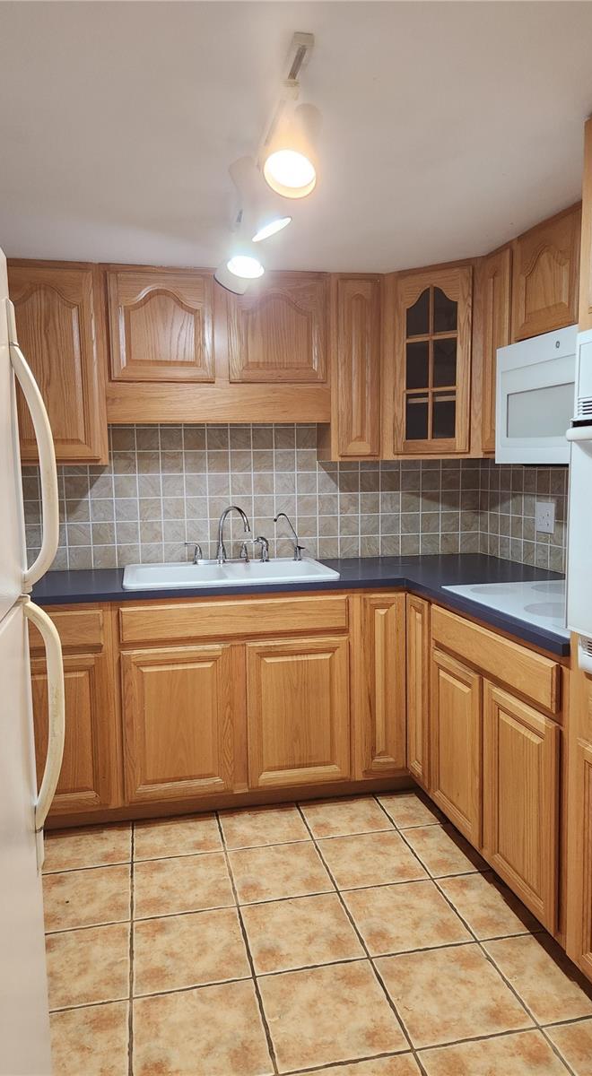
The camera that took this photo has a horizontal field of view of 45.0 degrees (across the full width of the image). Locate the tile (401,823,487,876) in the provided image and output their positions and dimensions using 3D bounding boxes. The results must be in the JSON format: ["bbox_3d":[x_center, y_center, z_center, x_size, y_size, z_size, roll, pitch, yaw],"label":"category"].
[{"bbox_3d":[0.492,1.080,2.470,0.168,0.010,0.303,-2,6,-12],"label":"tile"}]

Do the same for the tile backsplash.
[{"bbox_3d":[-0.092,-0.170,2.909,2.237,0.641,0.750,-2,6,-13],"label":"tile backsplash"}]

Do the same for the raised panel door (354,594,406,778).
[{"bbox_3d":[0.347,0.578,2.841,0.191,0.724,0.021,-2,6,-12],"label":"raised panel door"}]

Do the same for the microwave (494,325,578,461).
[{"bbox_3d":[0.982,-0.432,2.184,0.397,0.405,0.758,-2,6,-12],"label":"microwave"}]

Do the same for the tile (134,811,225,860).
[{"bbox_3d":[-0.434,1.097,2.626,0.307,0.010,0.297,-2,6,-12],"label":"tile"}]

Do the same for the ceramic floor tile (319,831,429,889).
[{"bbox_3d":[0.258,1.115,2.473,0.307,0.011,0.307,-2,6,-12],"label":"ceramic floor tile"}]

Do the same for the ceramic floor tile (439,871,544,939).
[{"bbox_3d":[0.590,1.135,2.217,0.205,0.011,0.307,-2,6,-12],"label":"ceramic floor tile"}]

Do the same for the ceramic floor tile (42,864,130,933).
[{"bbox_3d":[-0.678,1.137,2.253,0.307,0.010,0.307,-2,6,-12],"label":"ceramic floor tile"}]

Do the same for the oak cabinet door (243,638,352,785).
[{"bbox_3d":[0.010,0.675,2.777,0.404,0.573,0.021,-2,6,-12],"label":"oak cabinet door"}]

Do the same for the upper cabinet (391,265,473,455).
[{"bbox_3d":[0.630,-0.723,3.028,0.330,0.726,0.310,3,7,32],"label":"upper cabinet"}]

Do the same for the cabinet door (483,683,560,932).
[{"bbox_3d":[0.637,0.739,2.058,0.021,0.573,0.390,-2,6,-12],"label":"cabinet door"}]

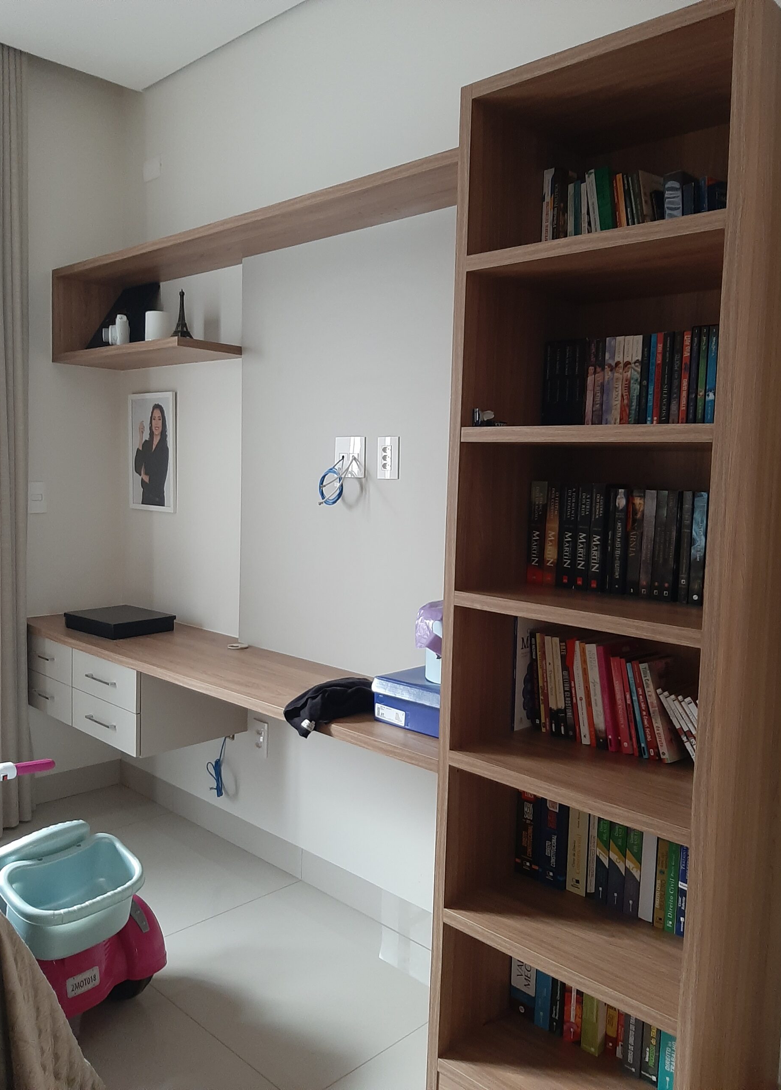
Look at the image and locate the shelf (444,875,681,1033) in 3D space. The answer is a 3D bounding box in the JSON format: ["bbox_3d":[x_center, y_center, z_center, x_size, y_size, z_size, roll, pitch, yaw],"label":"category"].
[{"bbox_3d":[0.434,0.791,1.707,0.503,0.029,0.399,6,7,42],"label":"shelf"}]

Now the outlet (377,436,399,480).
[{"bbox_3d":[-0.010,-0.258,2.432,0.082,0.123,0.011,6,7,42],"label":"outlet"}]

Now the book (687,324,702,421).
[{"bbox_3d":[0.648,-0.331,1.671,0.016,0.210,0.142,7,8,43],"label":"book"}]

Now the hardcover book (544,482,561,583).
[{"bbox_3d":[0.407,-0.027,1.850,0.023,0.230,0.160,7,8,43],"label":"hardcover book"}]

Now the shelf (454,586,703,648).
[{"bbox_3d":[0.455,0.123,1.660,0.507,0.030,0.402,6,7,42],"label":"shelf"}]

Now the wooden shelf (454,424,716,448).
[{"bbox_3d":[0.464,-0.210,1.629,0.507,0.029,0.402,6,7,42],"label":"wooden shelf"}]

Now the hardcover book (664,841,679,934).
[{"bbox_3d":[0.621,0.666,1.706,0.022,0.230,0.153,6,7,42],"label":"hardcover book"}]

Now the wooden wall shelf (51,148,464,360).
[{"bbox_3d":[-0.435,-0.795,2.554,2.060,0.345,0.290,6,7,42],"label":"wooden wall shelf"}]

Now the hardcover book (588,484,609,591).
[{"bbox_3d":[0.489,-0.018,1.783,0.029,0.229,0.157,6,7,42],"label":"hardcover book"}]

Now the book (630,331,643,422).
[{"bbox_3d":[0.546,-0.331,1.717,0.021,0.201,0.142,6,7,42],"label":"book"}]

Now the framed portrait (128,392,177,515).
[{"bbox_3d":[-0.966,-0.377,3.338,0.333,0.473,0.018,6,7,42],"label":"framed portrait"}]

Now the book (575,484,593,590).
[{"bbox_3d":[0.466,-0.020,1.803,0.031,0.229,0.157,6,7,42],"label":"book"}]

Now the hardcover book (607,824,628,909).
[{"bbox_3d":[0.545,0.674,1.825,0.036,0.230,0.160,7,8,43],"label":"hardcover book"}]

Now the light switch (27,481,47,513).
[{"bbox_3d":[-1.422,-0.191,3.298,0.012,0.121,0.076,6,7,42],"label":"light switch"}]

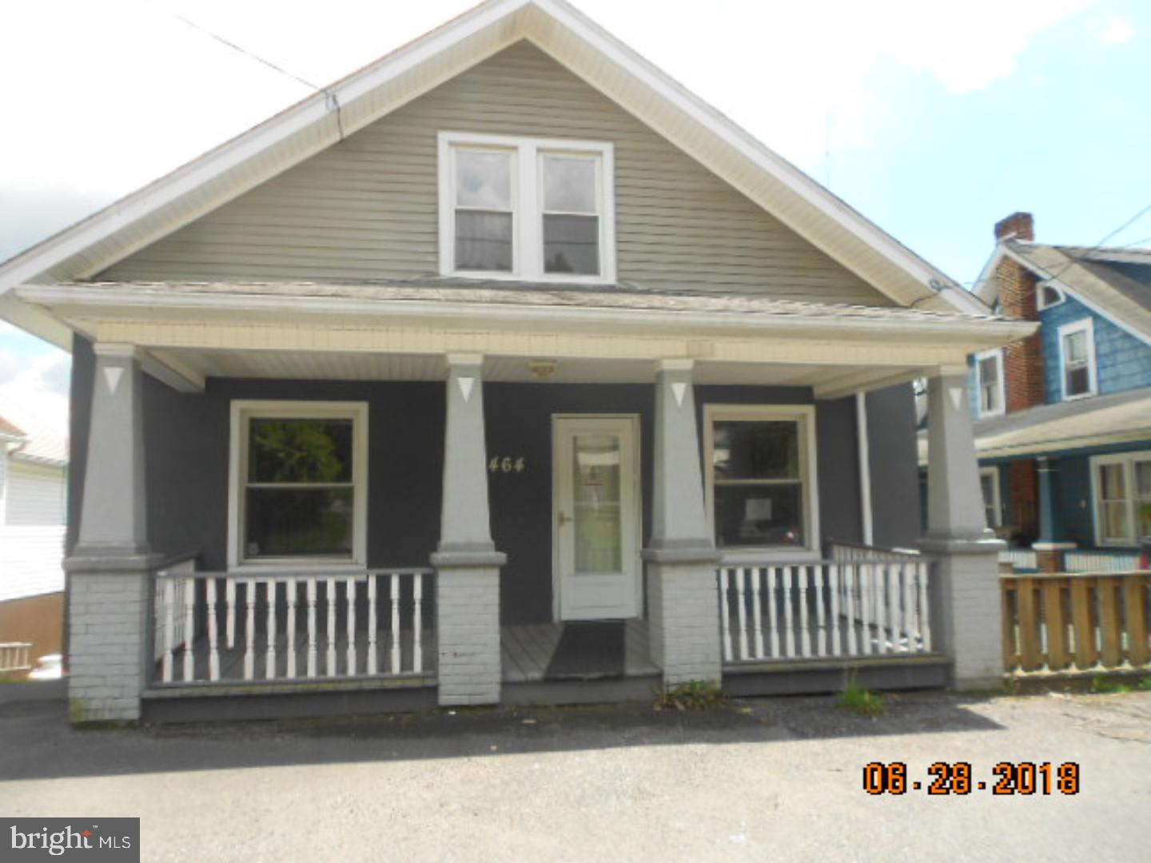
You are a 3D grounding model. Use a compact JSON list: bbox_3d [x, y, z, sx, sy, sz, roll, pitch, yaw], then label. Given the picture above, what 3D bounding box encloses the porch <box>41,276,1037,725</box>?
[{"bbox_3d":[-0.171,0.328,7.301,7.200,3.348,2.729,0,-5,-11],"label":"porch"}]

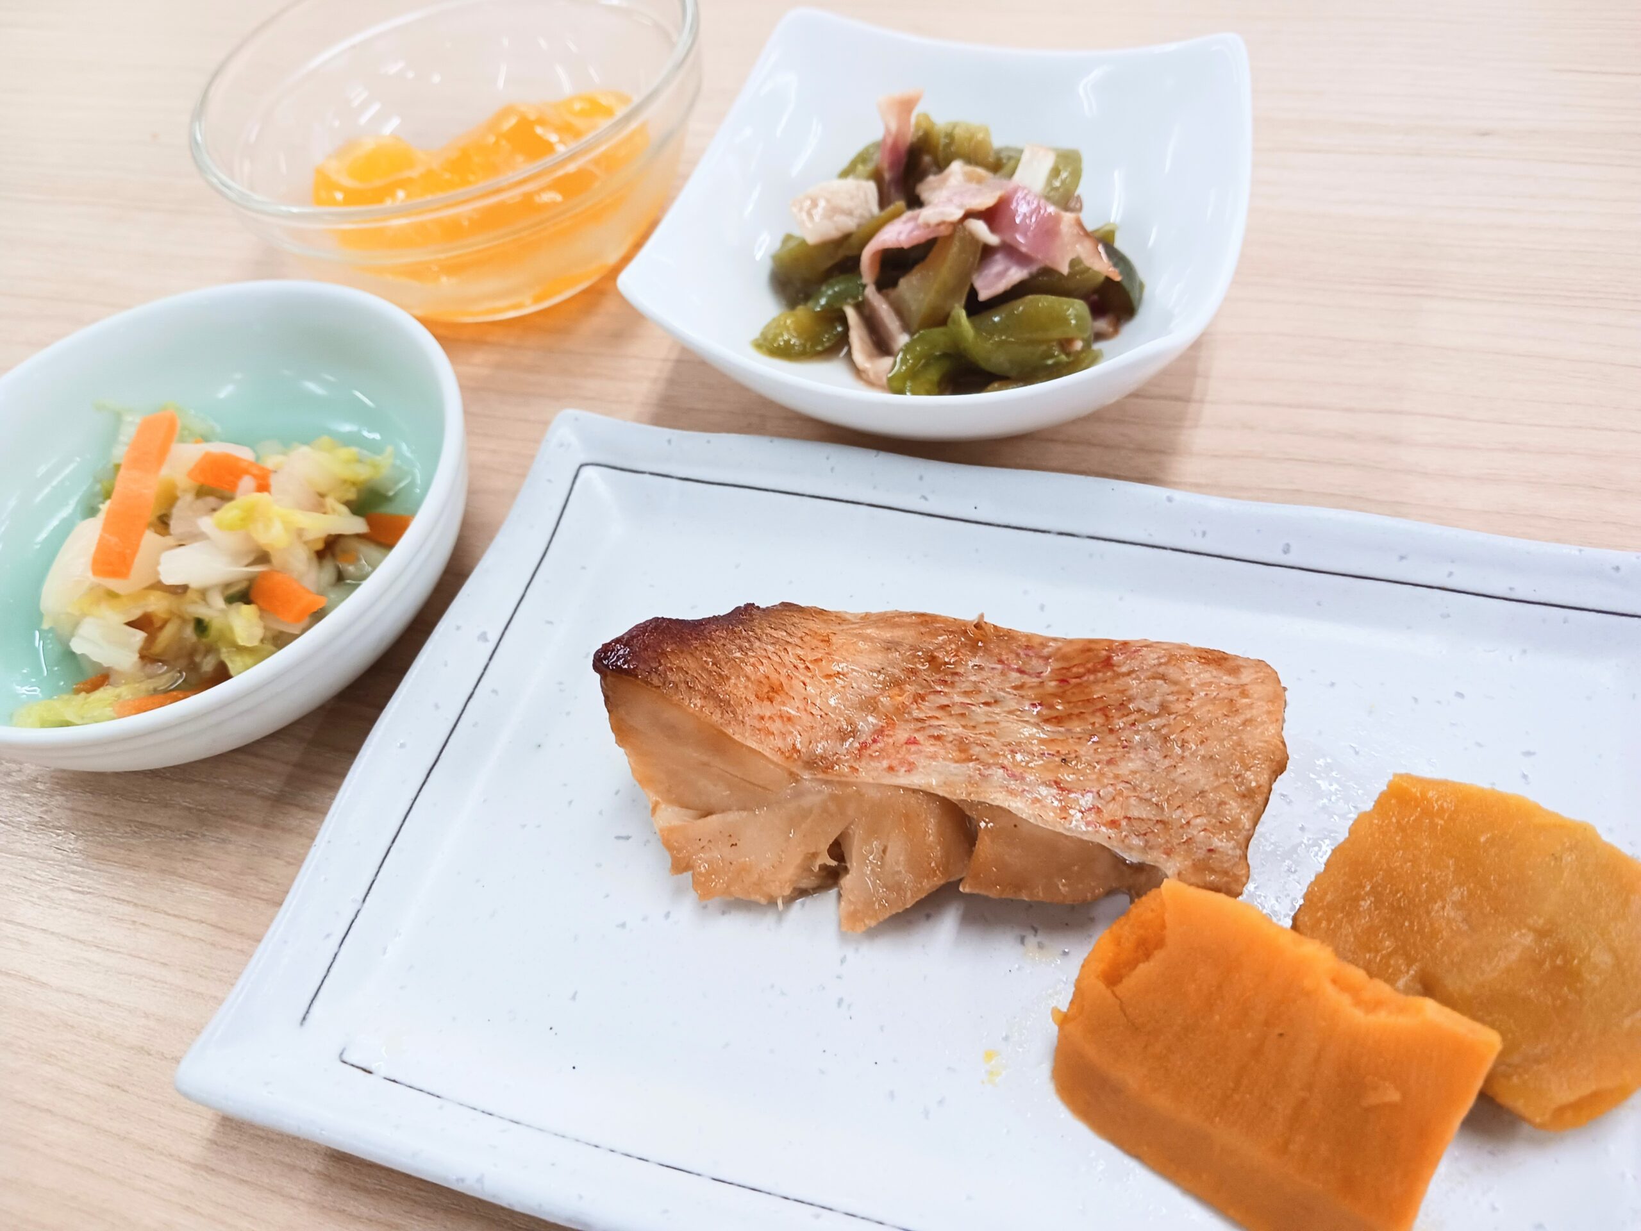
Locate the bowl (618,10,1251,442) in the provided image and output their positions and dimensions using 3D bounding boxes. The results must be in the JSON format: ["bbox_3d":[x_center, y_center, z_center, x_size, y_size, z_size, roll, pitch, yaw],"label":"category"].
[{"bbox_3d":[0.027,-0.076,0.270,0.116,0.047,0.116,11,56,18],"label":"bowl"}]

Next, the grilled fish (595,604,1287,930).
[{"bbox_3d":[0.017,0.023,0.199,0.108,0.025,0.049,4,54,13],"label":"grilled fish"}]

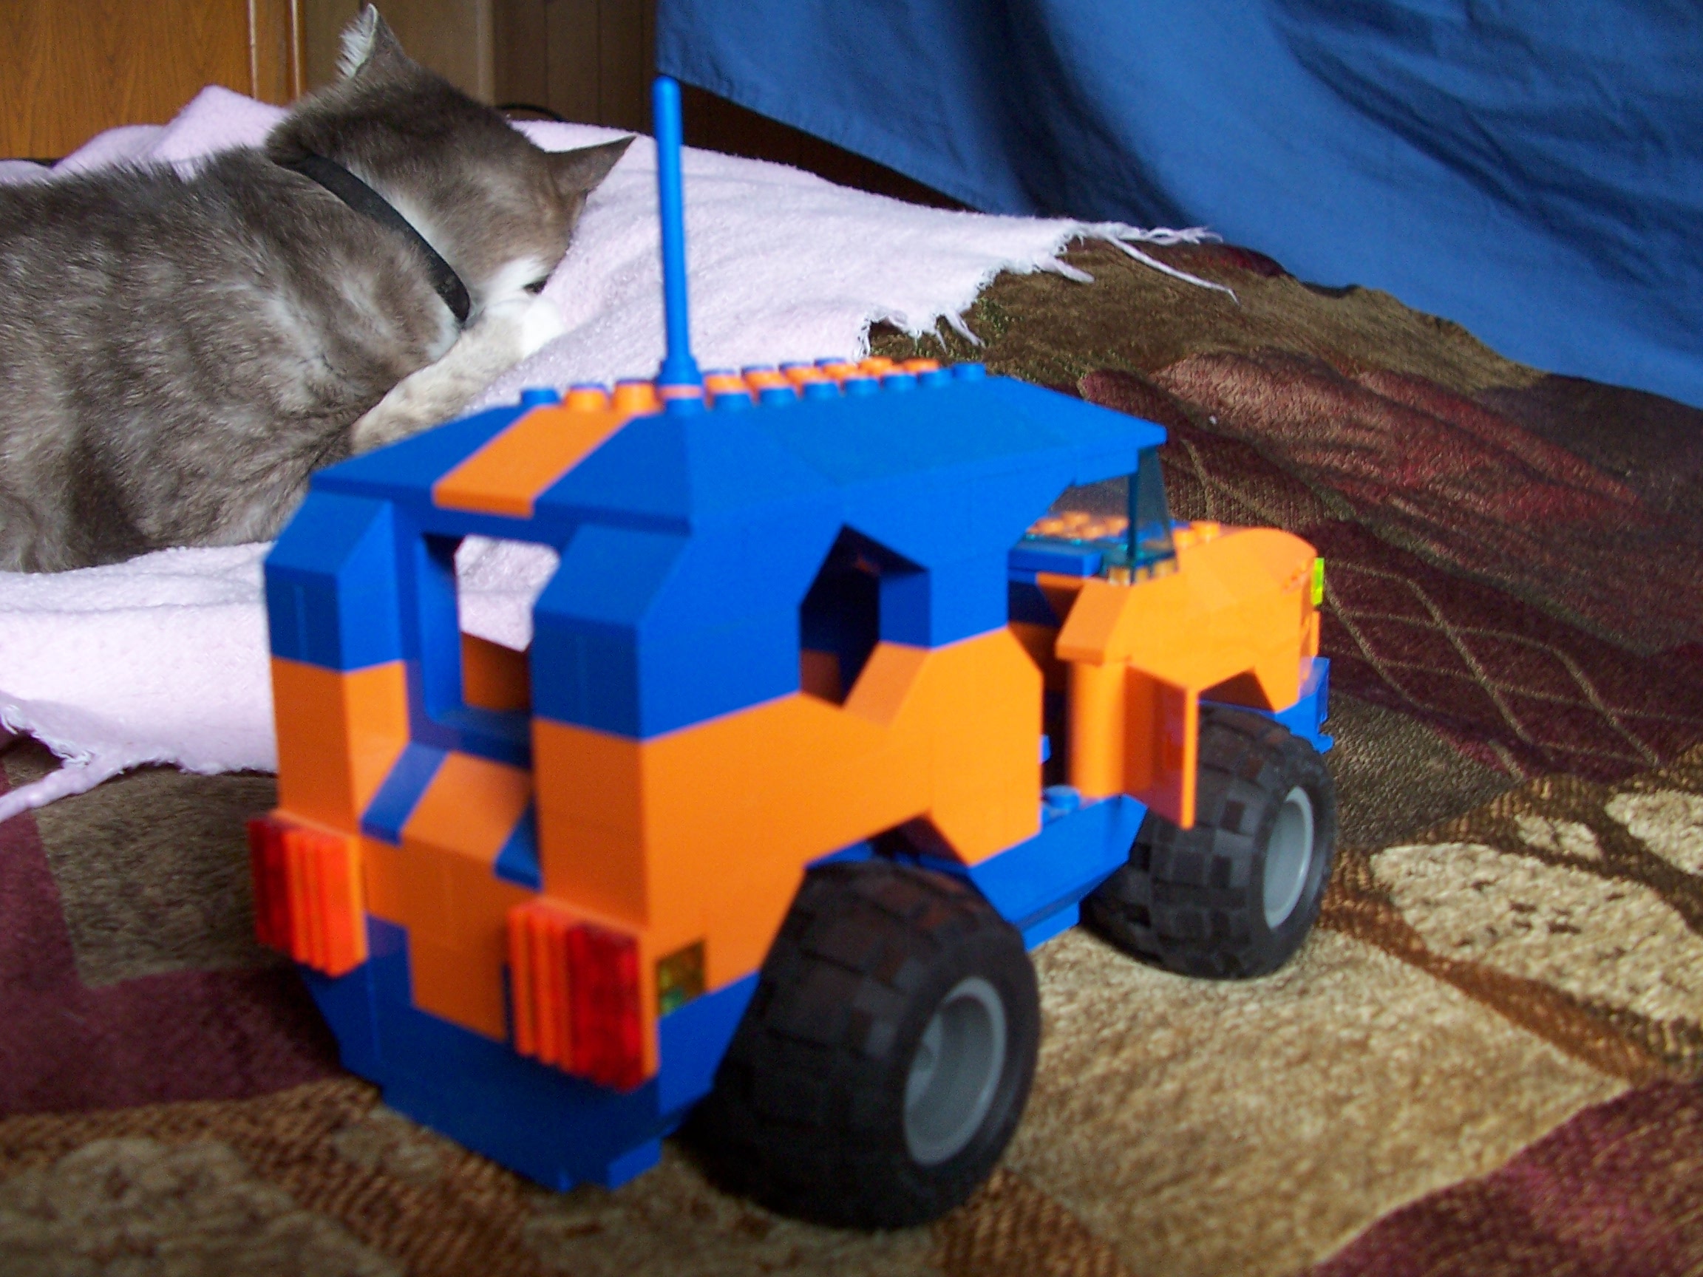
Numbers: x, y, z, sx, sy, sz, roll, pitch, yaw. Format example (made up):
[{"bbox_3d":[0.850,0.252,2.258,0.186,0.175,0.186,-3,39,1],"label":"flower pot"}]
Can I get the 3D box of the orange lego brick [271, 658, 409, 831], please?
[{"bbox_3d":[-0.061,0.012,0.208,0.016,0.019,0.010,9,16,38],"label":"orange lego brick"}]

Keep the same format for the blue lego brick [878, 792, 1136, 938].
[{"bbox_3d":[0.022,0.029,0.235,0.017,0.012,0.035,9,16,38],"label":"blue lego brick"}]

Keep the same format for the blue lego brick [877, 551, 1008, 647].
[{"bbox_3d":[0.011,-0.005,0.212,0.008,0.010,0.016,9,16,38],"label":"blue lego brick"}]

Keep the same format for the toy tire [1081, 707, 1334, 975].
[{"bbox_3d":[0.057,0.032,0.273,0.028,0.043,0.043,9,16,38],"label":"toy tire"}]

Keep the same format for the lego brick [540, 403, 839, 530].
[{"bbox_3d":[-0.018,-0.019,0.185,0.024,0.010,0.024,9,16,38],"label":"lego brick"}]

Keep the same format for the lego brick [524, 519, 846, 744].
[{"bbox_3d":[-0.017,-0.003,0.183,0.016,0.019,0.032,9,16,38],"label":"lego brick"}]

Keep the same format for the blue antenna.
[{"bbox_3d":[-0.022,-0.049,0.213,0.006,0.039,0.006,-1,13,0],"label":"blue antenna"}]

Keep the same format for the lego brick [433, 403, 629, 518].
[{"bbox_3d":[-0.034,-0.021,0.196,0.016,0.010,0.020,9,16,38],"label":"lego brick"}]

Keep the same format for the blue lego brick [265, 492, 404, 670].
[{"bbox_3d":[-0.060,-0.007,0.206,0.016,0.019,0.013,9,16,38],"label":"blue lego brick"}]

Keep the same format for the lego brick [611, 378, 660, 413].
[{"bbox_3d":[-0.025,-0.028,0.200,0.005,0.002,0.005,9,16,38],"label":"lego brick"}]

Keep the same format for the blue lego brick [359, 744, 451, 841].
[{"bbox_3d":[-0.050,0.017,0.204,0.008,0.010,0.015,9,16,38],"label":"blue lego brick"}]

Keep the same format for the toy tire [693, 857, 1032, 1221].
[{"bbox_3d":[0.001,0.048,0.208,0.029,0.043,0.043,9,16,38],"label":"toy tire"}]

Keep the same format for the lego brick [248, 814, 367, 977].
[{"bbox_3d":[-0.065,0.030,0.207,0.016,0.016,0.005,9,16,38],"label":"lego brick"}]

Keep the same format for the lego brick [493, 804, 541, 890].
[{"bbox_3d":[-0.032,0.021,0.188,0.008,0.010,0.013,9,16,38],"label":"lego brick"}]

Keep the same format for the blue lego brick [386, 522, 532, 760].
[{"bbox_3d":[-0.038,-0.001,0.196,0.032,0.029,0.008,9,16,38],"label":"blue lego brick"}]

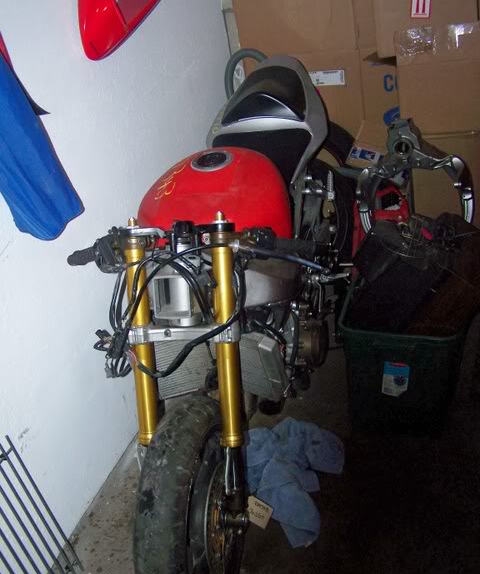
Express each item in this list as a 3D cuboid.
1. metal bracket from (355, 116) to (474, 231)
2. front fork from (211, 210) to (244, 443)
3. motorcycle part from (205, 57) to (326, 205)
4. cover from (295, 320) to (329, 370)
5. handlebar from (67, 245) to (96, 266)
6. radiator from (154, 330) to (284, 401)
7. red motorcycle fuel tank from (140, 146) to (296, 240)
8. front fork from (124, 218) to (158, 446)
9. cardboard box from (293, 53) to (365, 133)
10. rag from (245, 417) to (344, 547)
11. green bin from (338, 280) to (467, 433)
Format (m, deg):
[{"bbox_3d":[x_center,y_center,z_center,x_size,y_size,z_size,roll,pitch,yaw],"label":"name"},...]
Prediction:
[{"bbox_3d":[0.605,-0.375,2.450,0.400,0.440,0.220,1,31,22],"label":"metal bracket"},{"bbox_3d":[-0.031,0.104,1.638,0.056,0.551,0.056,-2,4,15],"label":"front fork"},{"bbox_3d":[0.116,-0.562,2.432,0.370,0.320,0.720,-2,30,17],"label":"motorcycle part"},{"bbox_3d":[0.227,0.176,2.159,0.070,0.140,0.140,-2,30,17],"label":"cover"},{"bbox_3d":[-0.408,-0.084,1.808,0.115,0.040,0.040,-11,23,40],"label":"handlebar"},{"bbox_3d":[-0.036,0.214,1.998,0.350,0.210,0.110,-2,30,17],"label":"radiator"},{"bbox_3d":[-0.051,-0.262,1.951,0.380,0.240,0.500,-2,30,17],"label":"red motorcycle fuel tank"},{"bbox_3d":[-0.245,0.111,1.696,0.056,0.551,0.056,-2,4,15],"label":"front fork"},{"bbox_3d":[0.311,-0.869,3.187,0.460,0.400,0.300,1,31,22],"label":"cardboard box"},{"bbox_3d":[0.161,0.580,2.115,0.320,0.090,0.430,-7,29,9],"label":"rag"},{"bbox_3d":[0.590,0.166,2.367,0.380,0.410,0.500,1,31,22],"label":"green bin"}]

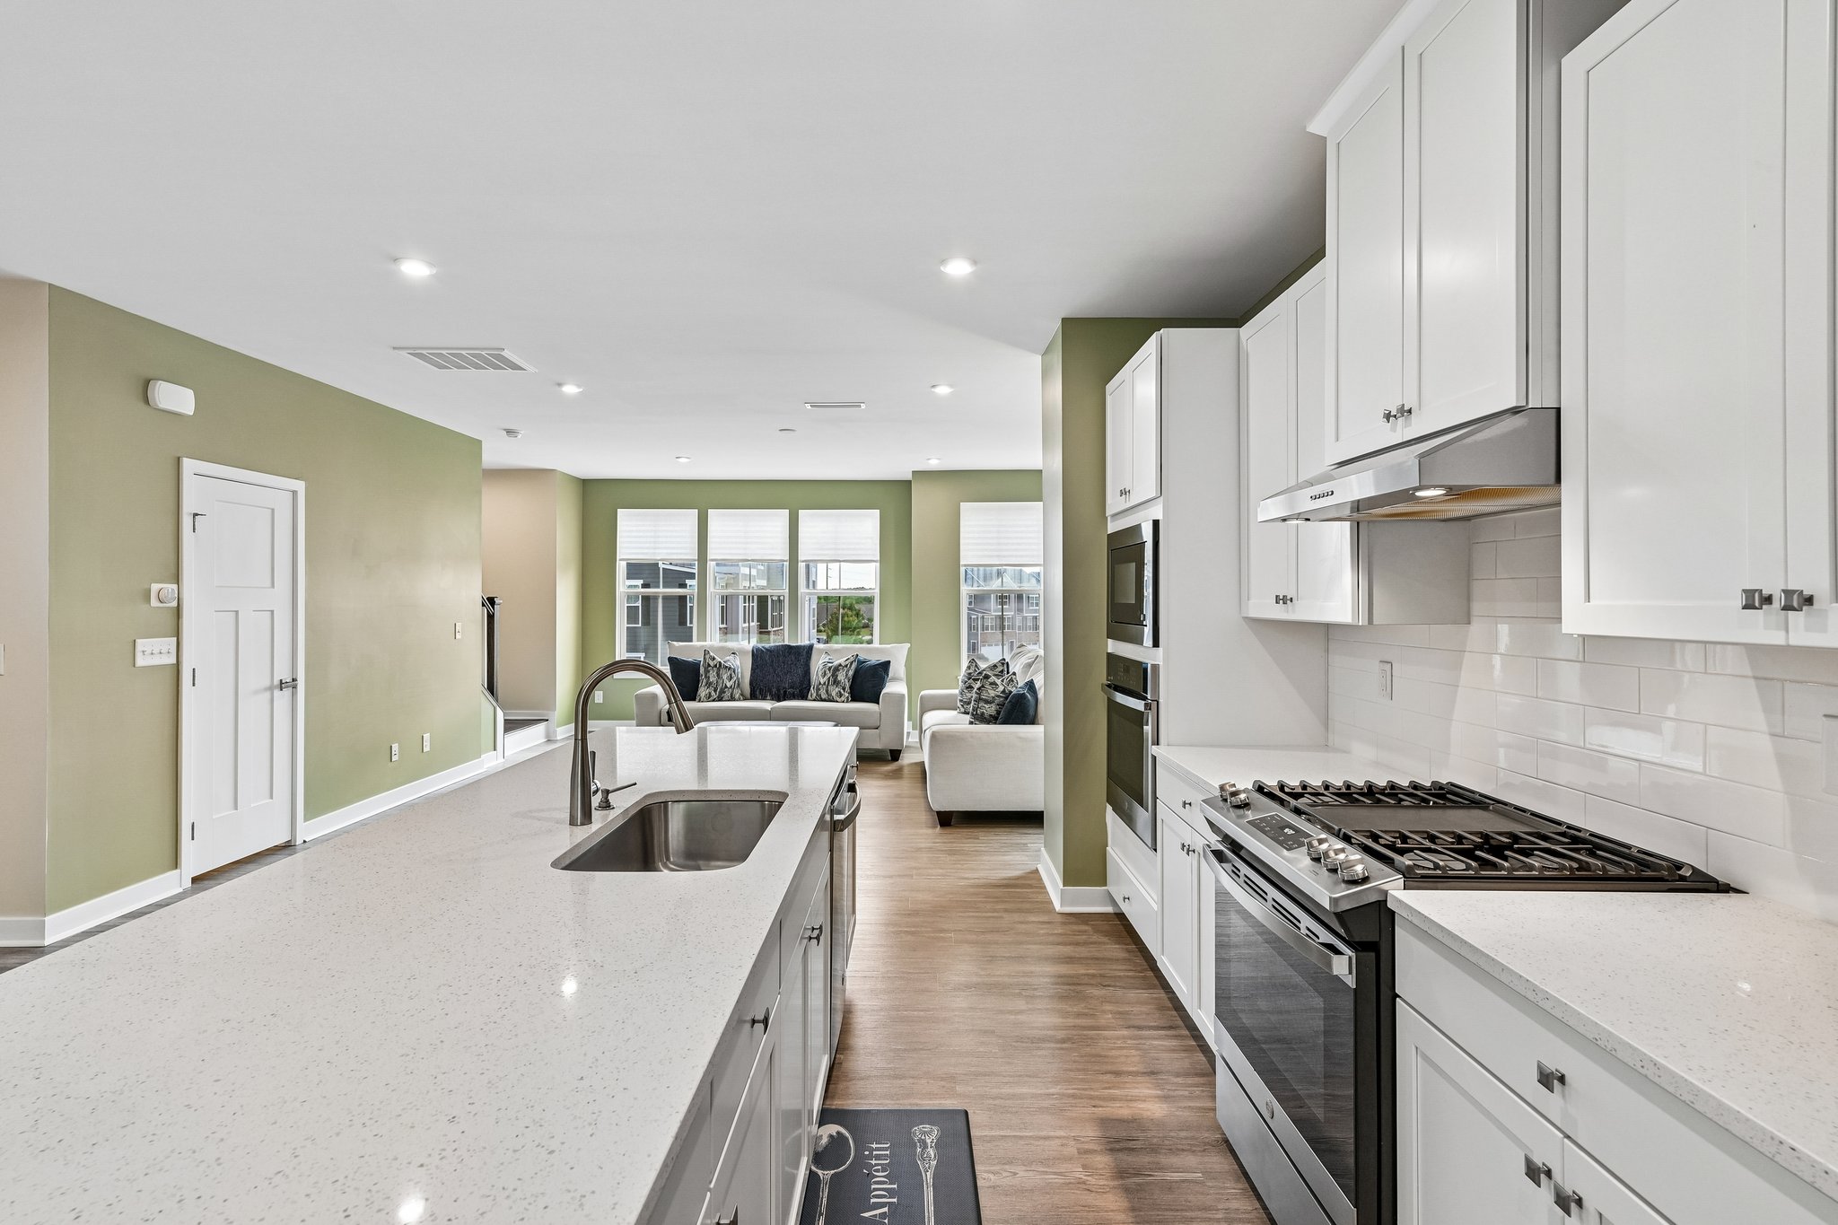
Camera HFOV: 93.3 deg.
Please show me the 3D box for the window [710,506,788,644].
[{"bbox_3d":[-1.853,-0.210,9.492,0.889,1.829,0.120,0,1,0],"label":"window"}]

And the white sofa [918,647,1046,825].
[{"bbox_3d":[0.513,0.849,6.638,0.990,1.000,2.310,0,1,0],"label":"white sofa"}]

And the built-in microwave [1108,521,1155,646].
[{"bbox_3d":[1.104,-0.112,3.604,0.472,0.473,0.760,0,1,0],"label":"built-in microwave"}]

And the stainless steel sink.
[{"bbox_3d":[-0.535,0.605,2.016,0.395,0.220,0.720,0,1,0],"label":"stainless steel sink"}]

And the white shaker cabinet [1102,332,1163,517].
[{"bbox_3d":[1.145,-0.707,3.500,0.600,0.580,0.850,0,1,0],"label":"white shaker cabinet"}]

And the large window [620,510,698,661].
[{"bbox_3d":[-2.845,-0.243,9.492,0.866,1.769,0.110,0,1,0],"label":"large window"}]

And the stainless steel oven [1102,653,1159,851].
[{"bbox_3d":[1.153,0.532,3.614,0.615,0.700,0.760,0,1,0],"label":"stainless steel oven"}]

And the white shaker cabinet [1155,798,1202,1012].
[{"bbox_3d":[1.183,0.999,2.991,0.595,0.615,0.450,0,1,0],"label":"white shaker cabinet"}]

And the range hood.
[{"bbox_3d":[1.218,-0.318,2.011,0.553,0.143,0.762,0,1,0],"label":"range hood"}]

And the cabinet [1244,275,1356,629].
[{"bbox_3d":[1.343,-0.504,2.775,0.315,1.067,0.835,0,1,0],"label":"cabinet"}]

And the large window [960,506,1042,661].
[{"bbox_3d":[0.857,-0.194,8.741,0.883,1.827,0.120,0,1,0],"label":"large window"}]

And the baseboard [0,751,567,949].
[{"bbox_3d":[-3.720,1.297,5.765,0.160,0.115,4.380,0,1,0],"label":"baseboard"}]

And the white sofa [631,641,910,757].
[{"bbox_3d":[-1.320,0.823,8.274,2.460,1.020,0.960,0,1,0],"label":"white sofa"}]

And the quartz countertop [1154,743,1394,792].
[{"bbox_3d":[1.193,0.519,2.804,0.634,0.036,0.820,0,1,0],"label":"quartz countertop"}]

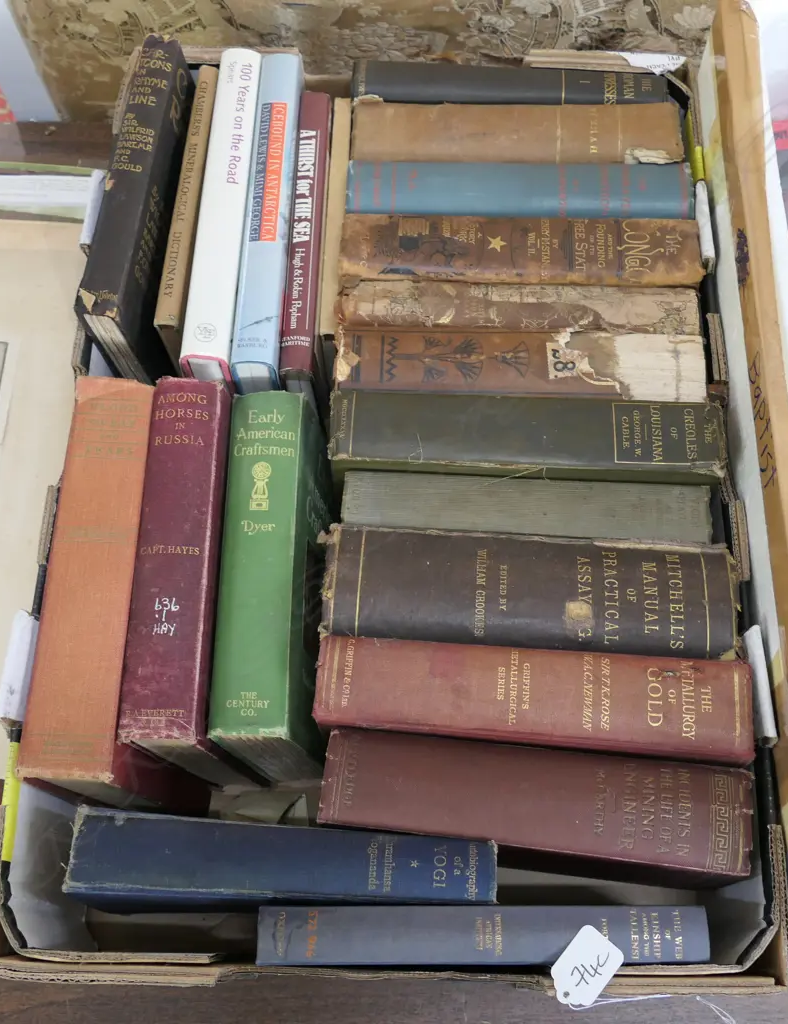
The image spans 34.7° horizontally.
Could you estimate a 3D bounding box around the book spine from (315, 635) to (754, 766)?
[{"bbox_3d":[0.078,0.132,0.746,0.232,0.153,0.049,4,63,5],"label":"book spine"}]

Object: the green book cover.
[{"bbox_3d":[-0.068,0.053,0.800,0.044,0.142,0.214,-3,67,8],"label":"green book cover"}]

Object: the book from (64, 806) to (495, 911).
[{"bbox_3d":[-0.060,0.208,0.717,0.217,0.146,0.037,4,67,-3],"label":"book"}]

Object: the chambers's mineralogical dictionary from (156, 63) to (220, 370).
[{"bbox_3d":[-0.130,-0.190,0.903,0.015,0.134,0.205,2,68,7],"label":"chambers's mineralogical dictionary"}]

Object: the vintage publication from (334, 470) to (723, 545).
[{"bbox_3d":[0.078,0.024,0.799,0.214,0.139,0.036,3,68,2],"label":"vintage publication"}]

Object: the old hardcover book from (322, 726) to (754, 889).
[{"bbox_3d":[0.082,0.175,0.730,0.223,0.146,0.050,4,71,10],"label":"old hardcover book"}]

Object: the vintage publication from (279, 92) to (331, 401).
[{"bbox_3d":[-0.059,-0.154,0.875,0.020,0.144,0.219,2,66,-1],"label":"vintage publication"}]

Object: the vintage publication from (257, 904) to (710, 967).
[{"bbox_3d":[0.049,0.242,0.705,0.226,0.149,0.028,-1,67,4],"label":"vintage publication"}]

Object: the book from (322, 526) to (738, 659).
[{"bbox_3d":[0.075,0.076,0.762,0.223,0.147,0.066,3,64,2],"label":"book"}]

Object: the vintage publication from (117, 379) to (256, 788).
[{"bbox_3d":[-0.113,0.051,0.800,0.043,0.150,0.223,-3,68,10],"label":"vintage publication"}]

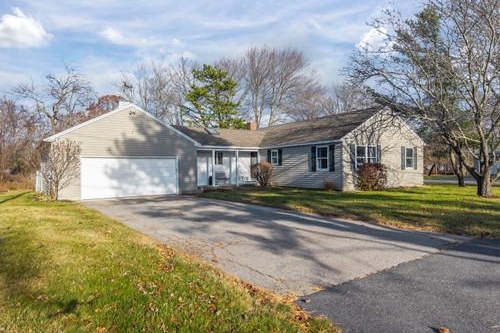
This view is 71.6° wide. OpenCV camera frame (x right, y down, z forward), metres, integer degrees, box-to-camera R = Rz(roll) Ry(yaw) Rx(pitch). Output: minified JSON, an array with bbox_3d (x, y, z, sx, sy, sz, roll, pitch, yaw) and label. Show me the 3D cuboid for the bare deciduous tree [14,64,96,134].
[{"bbox_3d":[-17.950,-3.900,32.000,7.600,11.100,7.400,0,0,0],"label":"bare deciduous tree"}]

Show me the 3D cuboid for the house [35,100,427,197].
[{"bbox_3d":[-1.700,-0.950,22.900,20.700,5.200,14.800,0,0,-32],"label":"house"}]

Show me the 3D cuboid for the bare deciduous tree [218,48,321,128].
[{"bbox_3d":[2.600,-7.100,46.000,13.500,17.600,12.500,0,0,0],"label":"bare deciduous tree"}]

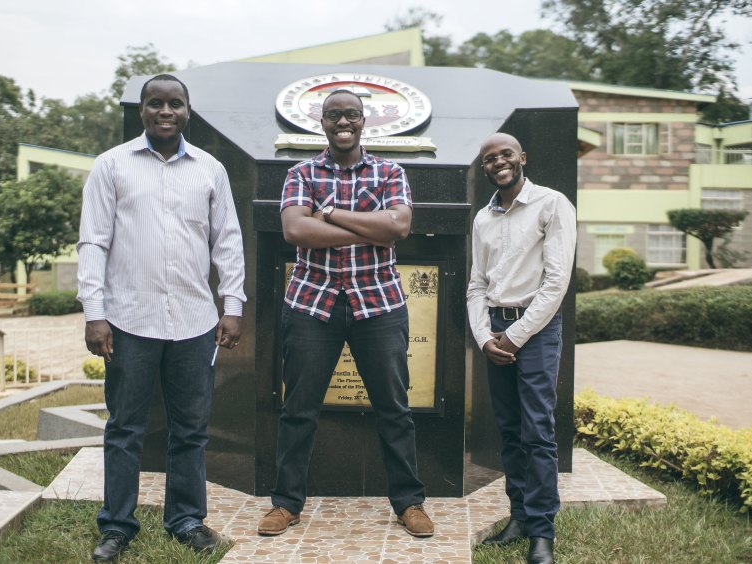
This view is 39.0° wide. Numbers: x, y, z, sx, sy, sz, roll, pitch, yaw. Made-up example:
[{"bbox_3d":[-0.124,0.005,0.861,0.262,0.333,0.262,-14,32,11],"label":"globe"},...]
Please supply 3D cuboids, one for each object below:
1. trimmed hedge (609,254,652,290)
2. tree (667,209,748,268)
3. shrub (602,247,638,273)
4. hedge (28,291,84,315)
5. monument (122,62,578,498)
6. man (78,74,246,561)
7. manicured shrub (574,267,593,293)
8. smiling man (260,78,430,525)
[{"bbox_3d":[5.397,-0.201,22.517,0.891,0.765,0.850,0,3,0],"label":"trimmed hedge"},{"bbox_3d":[8.441,-1.003,26.981,2.036,1.728,2.000,0,3,0],"label":"tree"},{"bbox_3d":[5.670,-0.369,24.511,0.924,0.901,0.900,0,3,0],"label":"shrub"},{"bbox_3d":[-6.321,0.437,21.552,1.419,0.529,0.900,0,3,0],"label":"hedge"},{"bbox_3d":[-0.130,-0.084,5.017,2.148,2.000,0.970,0,3,-1],"label":"monument"},{"bbox_3d":[-0.826,0.119,4.079,0.646,1.821,0.420,0,3,-9],"label":"man"},{"bbox_3d":[4.316,-0.053,22.500,0.640,0.560,0.640,1,3,0],"label":"manicured shrub"},{"bbox_3d":[-0.120,0.109,4.115,0.683,1.707,0.400,0,3,-2],"label":"smiling man"}]

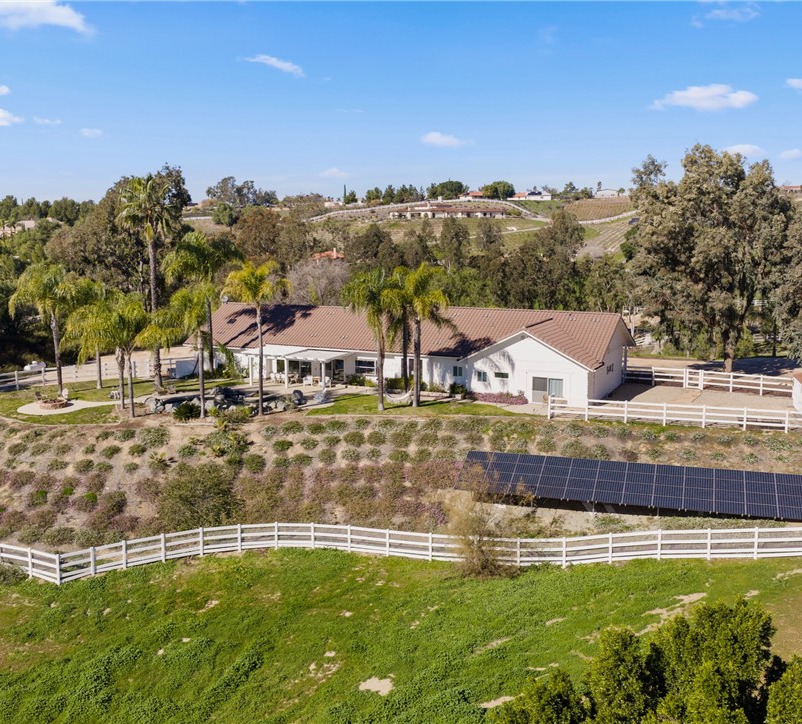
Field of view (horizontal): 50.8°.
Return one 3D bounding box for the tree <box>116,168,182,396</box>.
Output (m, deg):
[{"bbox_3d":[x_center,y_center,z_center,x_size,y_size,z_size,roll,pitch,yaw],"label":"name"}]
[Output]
[{"bbox_3d":[-19.985,-6.365,68.798,5.160,17.430,5.060,-3,9,-16],"label":"tree"}]

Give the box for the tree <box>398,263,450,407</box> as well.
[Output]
[{"bbox_3d":[1.741,-1.936,61.453,3.660,10.560,3.580,0,9,2],"label":"tree"}]

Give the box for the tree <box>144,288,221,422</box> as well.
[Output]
[{"bbox_3d":[-15.049,-0.683,58.569,5.100,9.340,5.000,-3,9,-14],"label":"tree"}]

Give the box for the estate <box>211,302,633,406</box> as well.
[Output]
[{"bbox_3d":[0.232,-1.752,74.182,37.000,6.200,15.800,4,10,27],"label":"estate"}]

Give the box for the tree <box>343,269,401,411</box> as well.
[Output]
[{"bbox_3d":[-2.023,-1.531,60.251,4.000,10.220,3.920,-1,9,-2],"label":"tree"}]

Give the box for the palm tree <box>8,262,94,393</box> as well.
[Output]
[{"bbox_3d":[-27.414,-2.581,67.220,6.620,10.610,6.490,-4,10,-22],"label":"palm tree"}]

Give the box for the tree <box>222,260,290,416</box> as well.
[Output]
[{"bbox_3d":[-9.886,-1.598,58.978,4.590,10.910,4.490,-2,9,-9],"label":"tree"}]

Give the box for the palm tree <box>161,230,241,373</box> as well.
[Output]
[{"bbox_3d":[-17.699,-5.253,75.866,6.950,12.950,6.810,-3,9,-13],"label":"palm tree"}]

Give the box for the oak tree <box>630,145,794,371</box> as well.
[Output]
[{"bbox_3d":[26.839,-8.884,74.059,13.790,19.770,12.500,3,10,20],"label":"oak tree"}]

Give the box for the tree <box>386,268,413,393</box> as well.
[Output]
[{"bbox_3d":[0.326,-2.461,67.014,3.540,9.860,3.460,-1,9,0],"label":"tree"}]

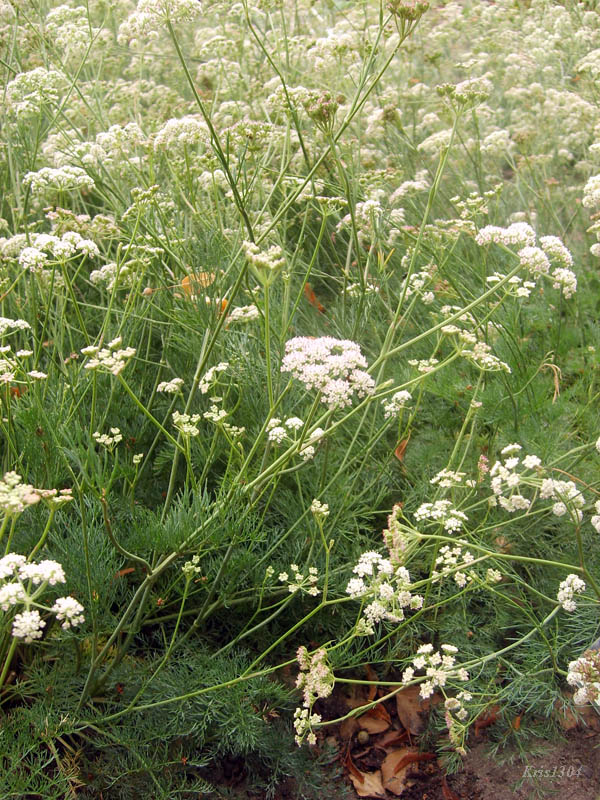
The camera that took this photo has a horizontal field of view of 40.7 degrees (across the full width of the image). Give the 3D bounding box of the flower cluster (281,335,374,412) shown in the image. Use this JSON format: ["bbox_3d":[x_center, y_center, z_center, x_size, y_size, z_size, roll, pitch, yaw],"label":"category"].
[{"bbox_3d":[0.026,-0.025,0.770,0.088,0.033,0.085,0,35,0],"label":"flower cluster"}]

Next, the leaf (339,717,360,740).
[{"bbox_3d":[0.060,0.398,0.980,0.027,0.012,0.032,0,35,0],"label":"leaf"}]

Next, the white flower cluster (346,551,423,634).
[{"bbox_3d":[0.088,0.200,0.840,0.078,0.045,0.072,0,35,0],"label":"white flower cluster"}]

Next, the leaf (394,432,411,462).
[{"bbox_3d":[0.139,0.065,1.100,0.021,0.036,0.020,0,35,0],"label":"leaf"}]

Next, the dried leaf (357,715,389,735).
[{"bbox_3d":[0.088,0.393,0.980,0.039,0.012,0.026,0,35,0],"label":"dried leaf"}]

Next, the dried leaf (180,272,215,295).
[{"bbox_3d":[-0.171,-0.194,1.350,0.056,0.028,0.030,0,35,0],"label":"dried leaf"}]

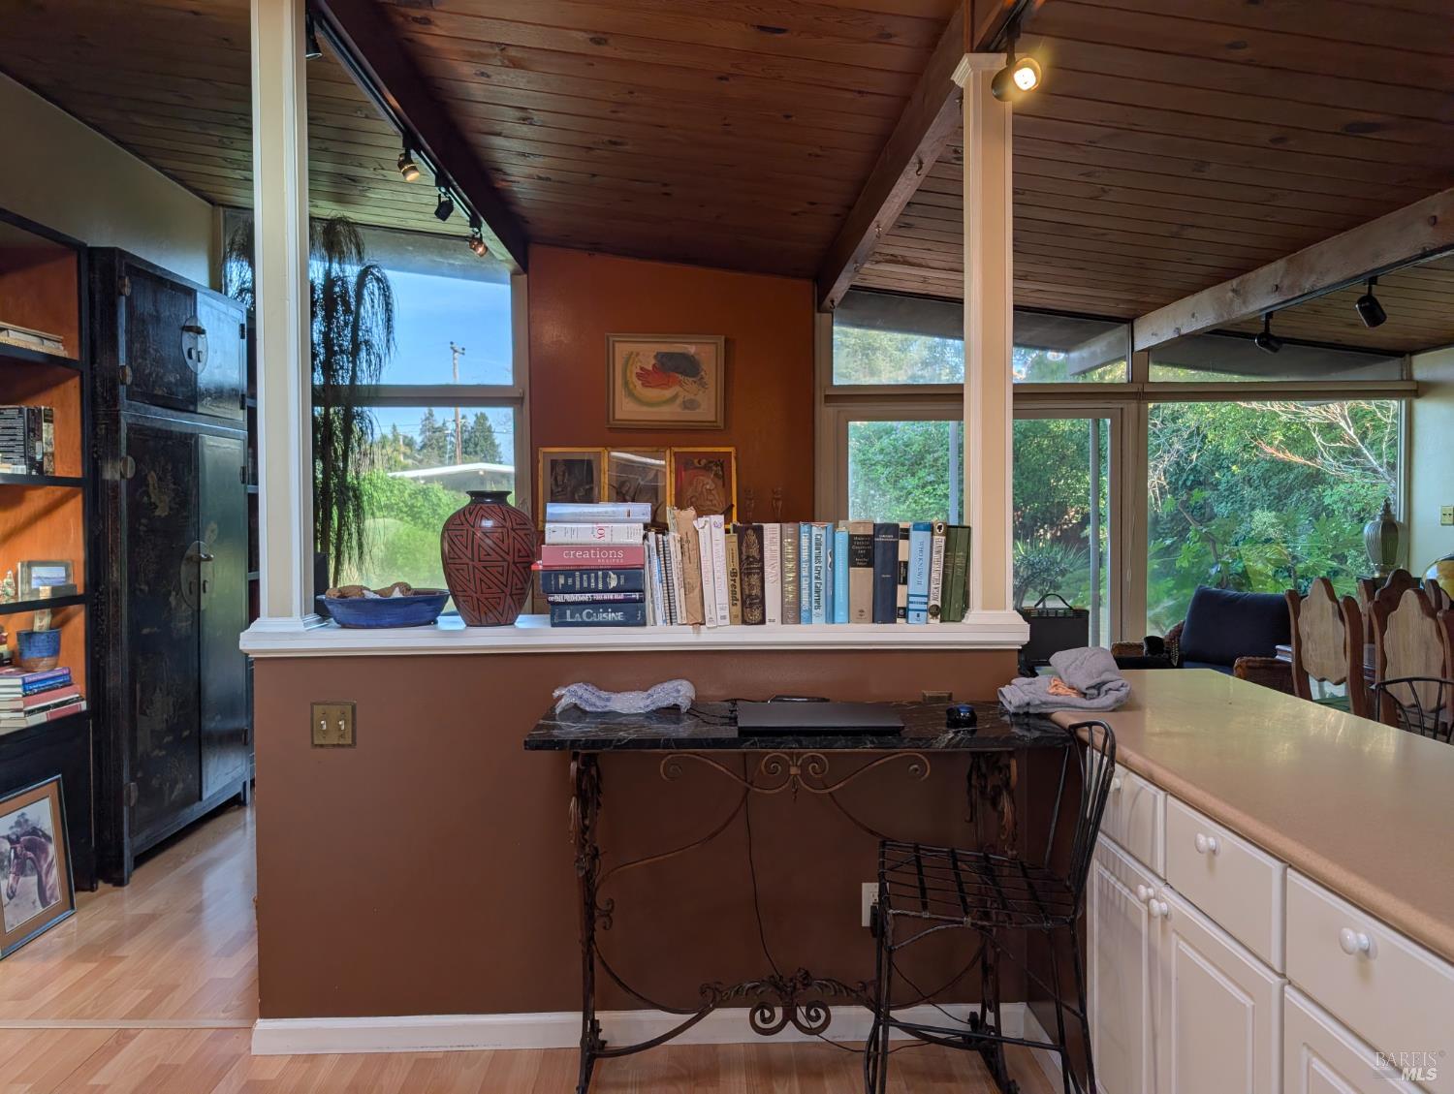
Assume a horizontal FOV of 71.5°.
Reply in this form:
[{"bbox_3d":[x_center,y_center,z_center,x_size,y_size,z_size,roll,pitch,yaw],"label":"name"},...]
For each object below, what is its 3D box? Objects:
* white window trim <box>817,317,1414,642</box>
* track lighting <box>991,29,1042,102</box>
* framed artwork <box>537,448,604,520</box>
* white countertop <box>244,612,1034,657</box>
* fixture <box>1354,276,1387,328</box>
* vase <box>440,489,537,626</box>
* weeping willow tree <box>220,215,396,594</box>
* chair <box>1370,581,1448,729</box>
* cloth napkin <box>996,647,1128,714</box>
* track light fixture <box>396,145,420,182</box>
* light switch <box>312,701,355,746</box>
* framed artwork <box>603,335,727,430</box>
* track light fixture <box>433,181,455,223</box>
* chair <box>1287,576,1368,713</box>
[{"bbox_3d":[2.340,-0.341,6.070,3.560,2.440,0.120,0,2,-2],"label":"white window trim"},{"bbox_3d":[0.679,-1.133,2.380,0.085,0.155,0.115,-1,2,-24],"label":"track lighting"},{"bbox_3d":[-0.904,-0.337,5.875,0.394,0.480,0.030,0,-3,-2],"label":"framed artwork"},{"bbox_3d":[-0.220,0.230,2.710,1.985,0.066,0.330,0,2,-2],"label":"white countertop"},{"bbox_3d":[2.584,-0.980,4.050,0.125,0.195,0.095,0,2,-3],"label":"fixture"},{"bbox_3d":[-0.629,0.026,2.660,0.250,0.350,0.250,0,2,-2],"label":"vase"},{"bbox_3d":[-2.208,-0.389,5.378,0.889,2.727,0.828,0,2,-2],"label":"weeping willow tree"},{"bbox_3d":[3.060,0.684,4.180,0.500,1.030,0.460,0,2,-3],"label":"chair"},{"bbox_3d":[0.820,0.314,2.480,0.300,0.125,0.260,0,2,-2],"label":"cloth napkin"},{"bbox_3d":[-1.142,-1.375,3.619,0.086,0.131,0.071,0,2,4],"label":"track light fixture"},{"bbox_3d":[-0.989,0.449,2.540,0.115,0.116,0.012,0,2,-2],"label":"light switch"},{"bbox_3d":[-0.365,-0.977,5.970,0.707,0.561,0.035,0,2,-2],"label":"framed artwork"},{"bbox_3d":[-1.161,-1.415,4.142,0.081,0.157,0.076,0,2,9],"label":"track light fixture"},{"bbox_3d":[3.050,0.661,4.790,0.500,1.030,0.460,0,2,-3],"label":"chair"}]

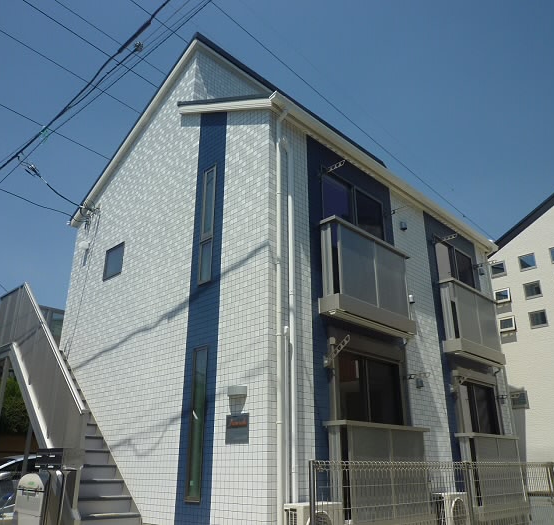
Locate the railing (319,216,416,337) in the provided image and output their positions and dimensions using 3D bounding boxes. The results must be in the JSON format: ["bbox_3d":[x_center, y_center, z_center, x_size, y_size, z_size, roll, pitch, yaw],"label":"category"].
[{"bbox_3d":[1.384,0.283,7.568,0.332,1.377,1.980,-20,-29,40],"label":"railing"}]

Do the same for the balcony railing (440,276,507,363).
[{"bbox_3d":[3.861,1.231,9.985,0.332,1.387,2.020,-20,-29,40],"label":"balcony railing"}]

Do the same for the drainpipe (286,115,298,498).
[{"bbox_3d":[0.194,0.427,6.368,0.070,4.995,0.070,-20,-29,40],"label":"drainpipe"}]

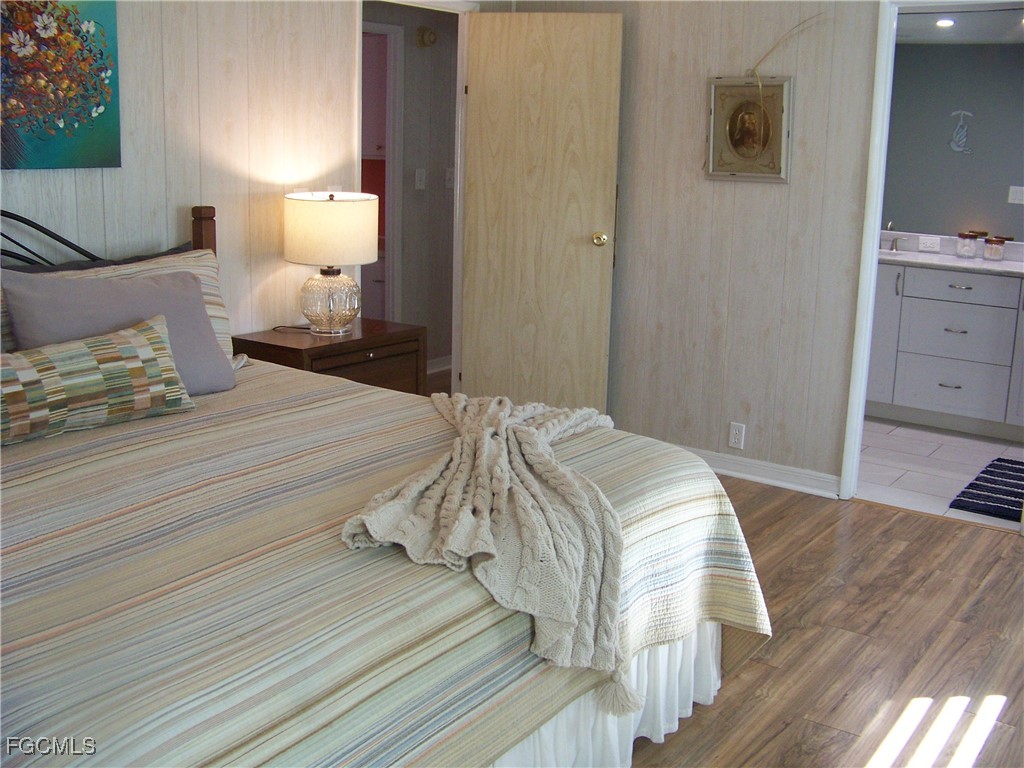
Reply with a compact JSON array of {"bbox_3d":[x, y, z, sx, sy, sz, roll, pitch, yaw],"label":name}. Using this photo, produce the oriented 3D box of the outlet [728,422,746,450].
[{"bbox_3d":[1.011,0.234,4.787,0.070,0.114,0.007,10,15,34],"label":"outlet"}]

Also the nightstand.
[{"bbox_3d":[-0.696,0.153,4.188,0.370,0.715,0.660,10,15,34],"label":"nightstand"}]

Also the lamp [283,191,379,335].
[{"bbox_3d":[-0.694,-0.457,4.064,0.355,0.525,0.355,1,13,0],"label":"lamp"}]

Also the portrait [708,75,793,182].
[{"bbox_3d":[1.001,-1.075,4.511,0.375,0.429,0.035,10,15,34],"label":"portrait"}]

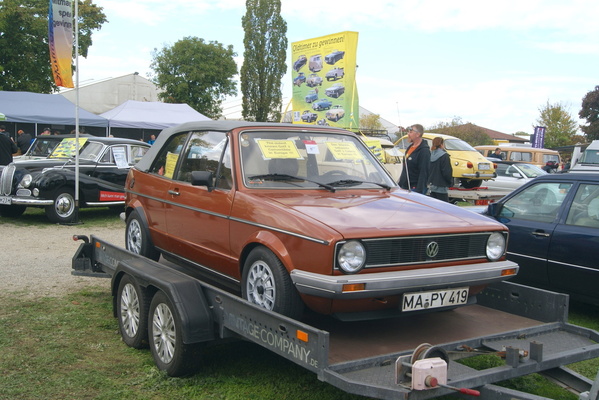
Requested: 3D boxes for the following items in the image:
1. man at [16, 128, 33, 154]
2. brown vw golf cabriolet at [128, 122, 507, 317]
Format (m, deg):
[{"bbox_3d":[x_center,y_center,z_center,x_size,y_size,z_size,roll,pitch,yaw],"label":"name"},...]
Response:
[{"bbox_3d":[-8.728,-1.344,20.577,0.450,1.740,0.520,5,6,30],"label":"man"},{"bbox_3d":[-0.188,0.055,5.360,1.640,1.390,3.800,-1,5,-33],"label":"brown vw golf cabriolet"}]

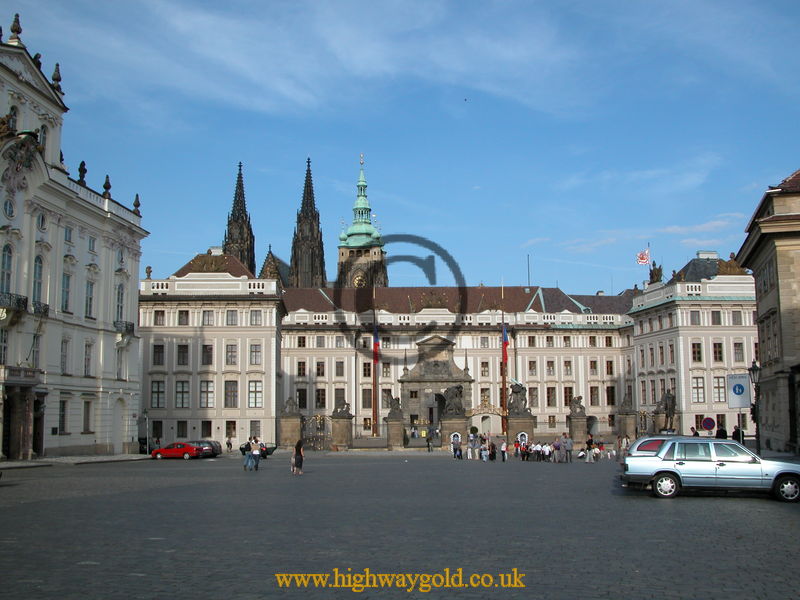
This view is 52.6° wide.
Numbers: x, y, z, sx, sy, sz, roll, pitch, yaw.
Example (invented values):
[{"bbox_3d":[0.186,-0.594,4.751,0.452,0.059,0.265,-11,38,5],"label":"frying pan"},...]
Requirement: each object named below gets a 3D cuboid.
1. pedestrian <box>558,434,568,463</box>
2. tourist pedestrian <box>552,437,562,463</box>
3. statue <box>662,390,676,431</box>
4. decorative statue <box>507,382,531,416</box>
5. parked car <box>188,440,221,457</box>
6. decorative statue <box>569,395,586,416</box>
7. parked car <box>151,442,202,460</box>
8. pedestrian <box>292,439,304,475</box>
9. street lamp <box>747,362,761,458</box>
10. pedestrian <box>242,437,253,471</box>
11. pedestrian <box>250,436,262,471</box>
[{"bbox_3d":[9.732,8.782,48.000,0.500,1.760,0.360,6,-10,-37],"label":"pedestrian"},{"bbox_3d":[9.392,8.975,48.300,0.500,1.580,0.360,-5,-9,30],"label":"tourist pedestrian"},{"bbox_3d":[20.323,8.333,61.000,1.000,3.020,0.850,-3,-8,17],"label":"statue"},{"bbox_3d":[14.210,11.932,97.000,2.800,4.000,2.400,0,-8,-6],"label":"decorative statue"},{"bbox_3d":[-18.159,13.658,74.000,1.750,1.480,4.400,7,-11,-42],"label":"parked car"},{"bbox_3d":[18.044,10.796,82.000,1.600,2.150,1.300,0,-8,-6],"label":"decorative statue"},{"bbox_3d":[-17.837,12.048,64.500,4.000,1.380,1.700,-2,-8,14],"label":"parked car"},{"bbox_3d":[-4.969,7.749,39.800,0.550,1.660,0.420,1,-8,-8],"label":"pedestrian"},{"bbox_3d":[15.866,5.051,36.000,0.600,4.650,0.600,0,-8,0],"label":"street lamp"},{"bbox_3d":[-7.918,8.001,42.000,0.550,1.760,0.420,1,-8,-8],"label":"pedestrian"},{"bbox_3d":[-7.477,7.986,42.000,0.580,1.750,0.420,1,-8,-8],"label":"pedestrian"}]

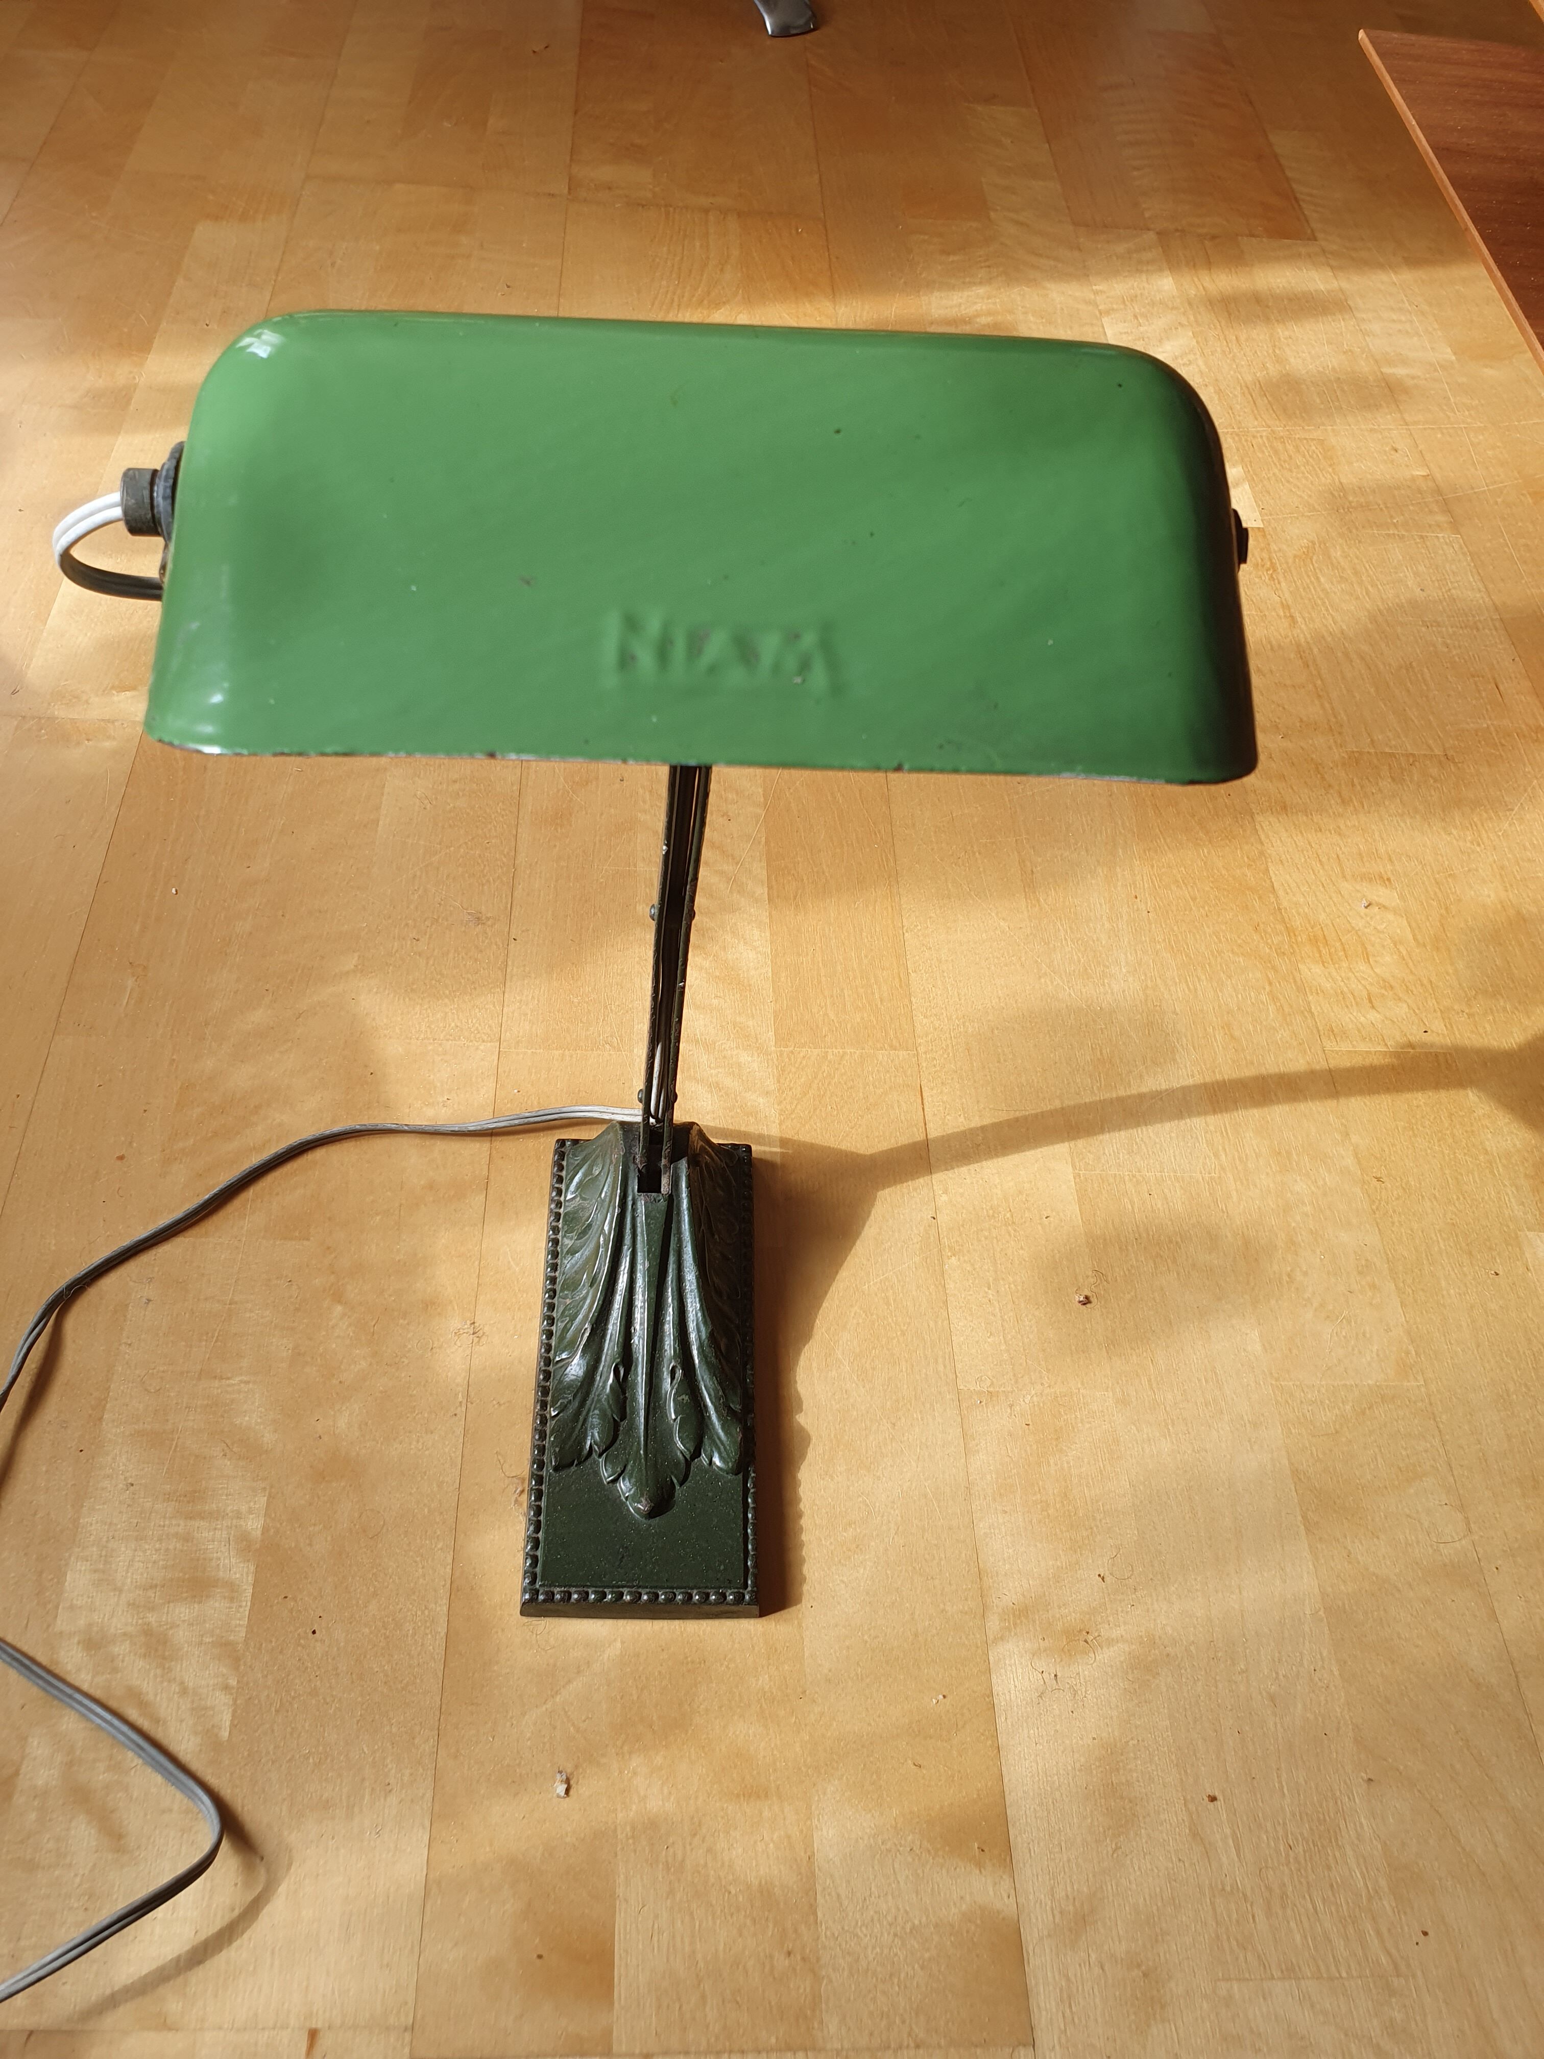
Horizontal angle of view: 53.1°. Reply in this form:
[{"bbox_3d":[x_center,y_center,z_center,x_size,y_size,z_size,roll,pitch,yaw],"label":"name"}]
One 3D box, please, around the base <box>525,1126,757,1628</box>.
[{"bbox_3d":[-0.048,0.119,0.610,0.088,0.055,0.203,2,53,-5],"label":"base"}]

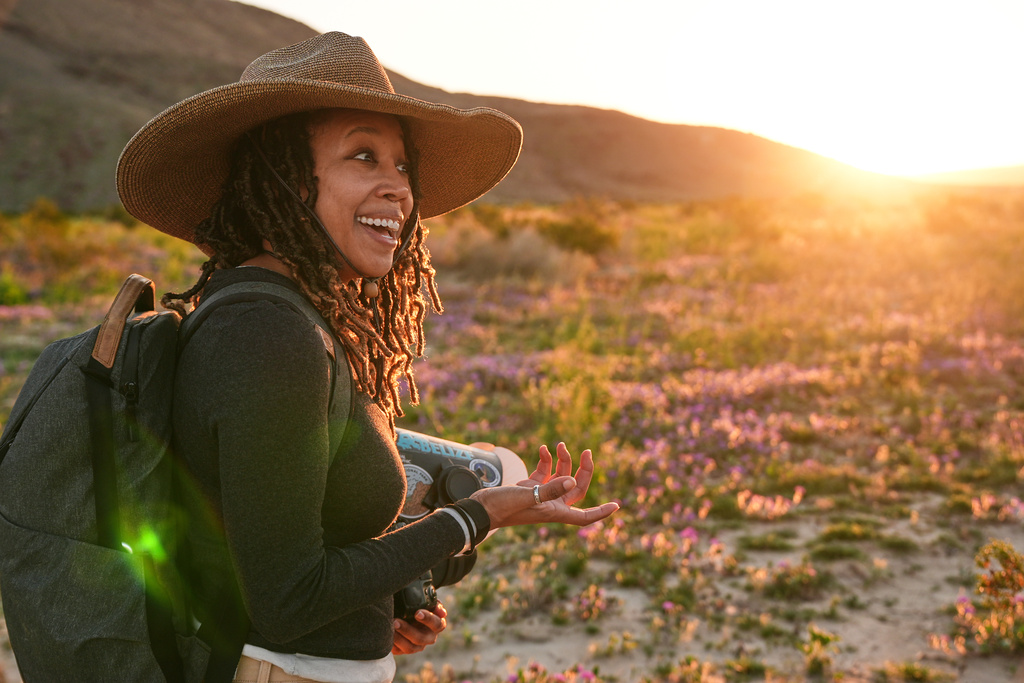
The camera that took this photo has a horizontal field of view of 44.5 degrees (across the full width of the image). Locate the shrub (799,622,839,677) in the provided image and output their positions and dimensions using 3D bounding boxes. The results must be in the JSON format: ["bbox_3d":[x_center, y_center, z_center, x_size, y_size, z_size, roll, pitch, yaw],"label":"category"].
[{"bbox_3d":[0.955,0.963,3.900,0.125,0.147,0.120,-1,7,0],"label":"shrub"}]

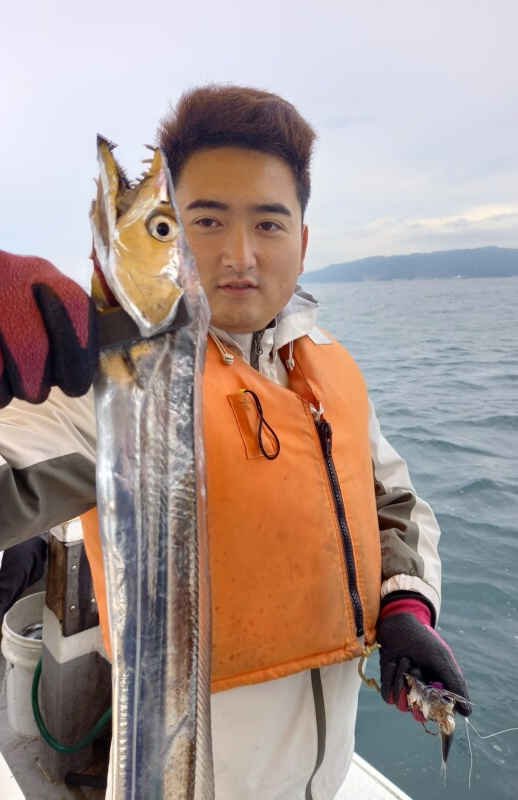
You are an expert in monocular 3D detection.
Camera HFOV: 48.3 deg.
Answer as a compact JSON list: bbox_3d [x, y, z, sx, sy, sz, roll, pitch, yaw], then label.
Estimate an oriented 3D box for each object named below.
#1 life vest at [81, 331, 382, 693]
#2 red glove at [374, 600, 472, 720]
[{"bbox_3d":[-0.020,0.108,0.815,0.410,0.440,0.280,-10,14,-36],"label":"life vest"},{"bbox_3d":[0.224,0.338,0.775,0.110,0.160,0.090,-10,1,6],"label":"red glove"}]

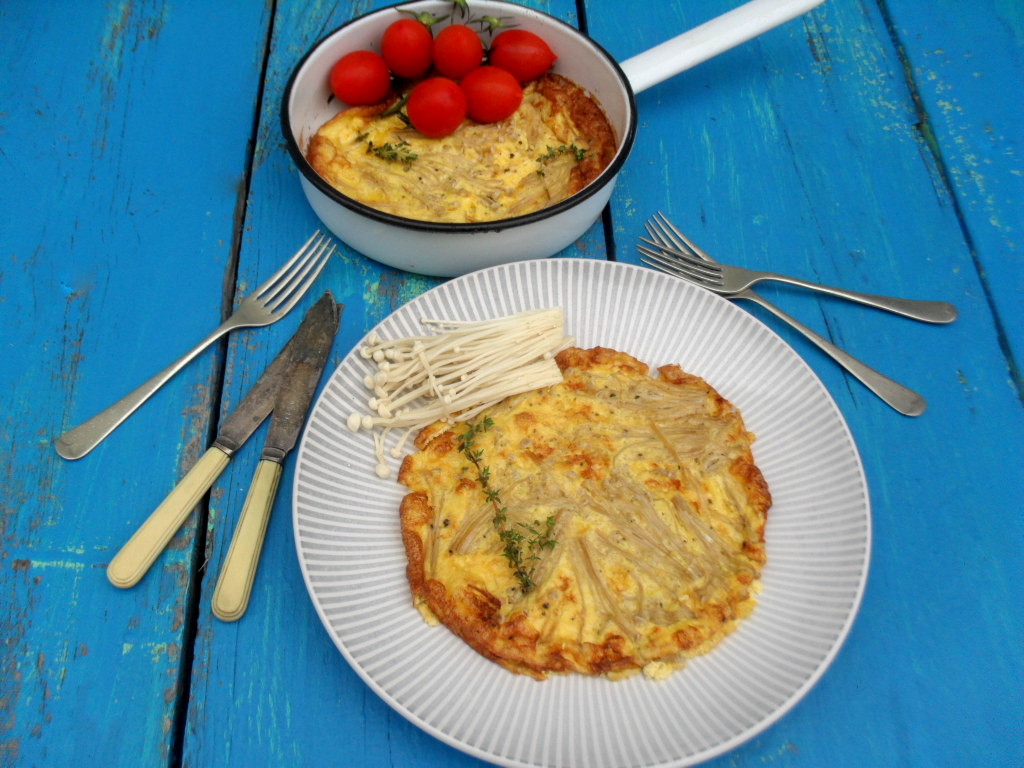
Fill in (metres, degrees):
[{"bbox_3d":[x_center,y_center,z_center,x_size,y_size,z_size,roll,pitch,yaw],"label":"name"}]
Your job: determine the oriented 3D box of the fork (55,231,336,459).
[{"bbox_3d":[-0.167,-0.022,0.563,0.025,0.019,0.184,38,64,20],"label":"fork"}]

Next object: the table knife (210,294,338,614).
[{"bbox_3d":[-0.119,0.028,0.536,0.022,0.013,0.198,8,58,3],"label":"table knife"}]

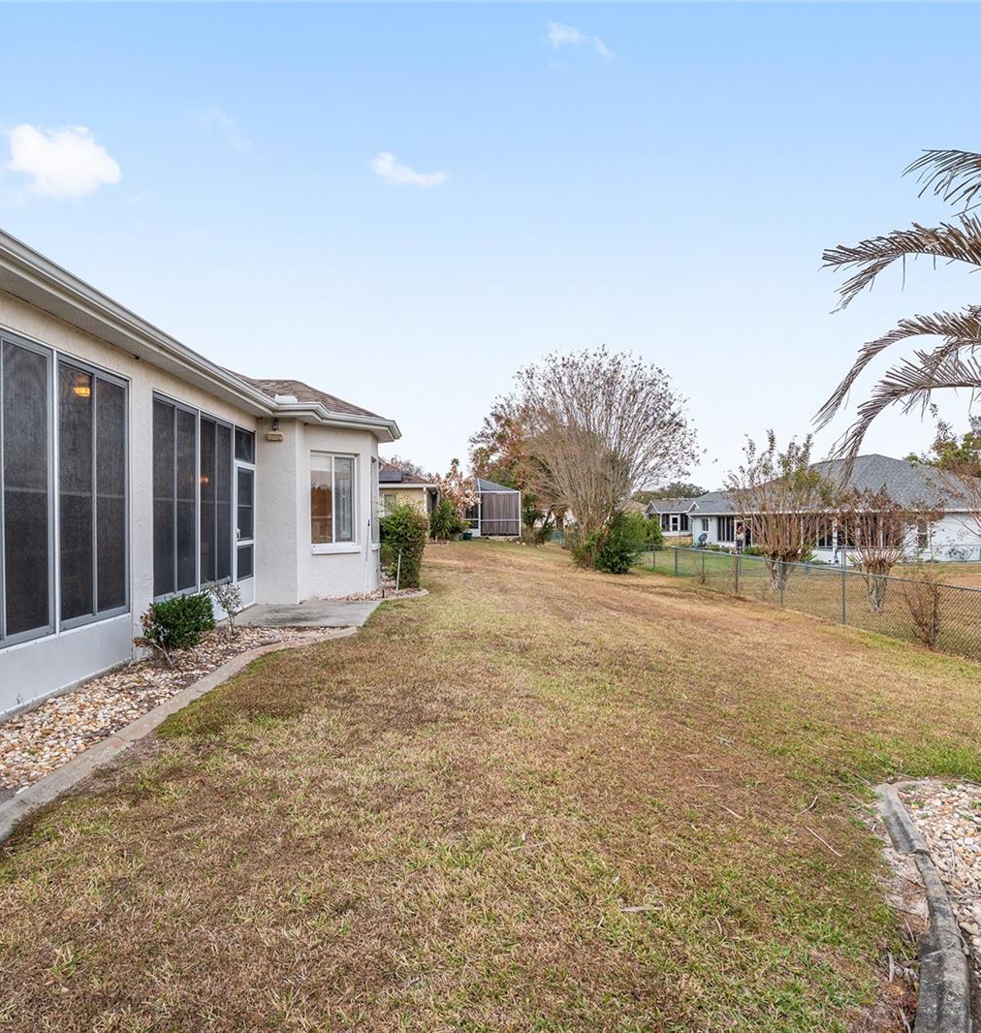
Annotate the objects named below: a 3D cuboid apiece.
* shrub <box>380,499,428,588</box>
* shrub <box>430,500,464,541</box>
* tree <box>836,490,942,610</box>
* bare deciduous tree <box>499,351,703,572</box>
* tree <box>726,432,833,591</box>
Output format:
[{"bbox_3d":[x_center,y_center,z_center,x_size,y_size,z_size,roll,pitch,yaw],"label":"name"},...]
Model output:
[{"bbox_3d":[-1.725,0.531,12.600,1.050,1.680,1.100,0,0,0],"label":"shrub"},{"bbox_3d":[-2.177,0.221,31.800,1.750,2.050,1.700,0,0,0],"label":"shrub"},{"bbox_3d":[10.460,0.851,17.000,2.750,3.280,2.700,0,0,0],"label":"tree"},{"bbox_3d":[4.159,-2.228,24.500,7.400,8.300,7.000,0,0,0],"label":"bare deciduous tree"},{"bbox_3d":[9.842,-0.153,22.000,3.600,5.400,3.500,0,0,0],"label":"tree"}]

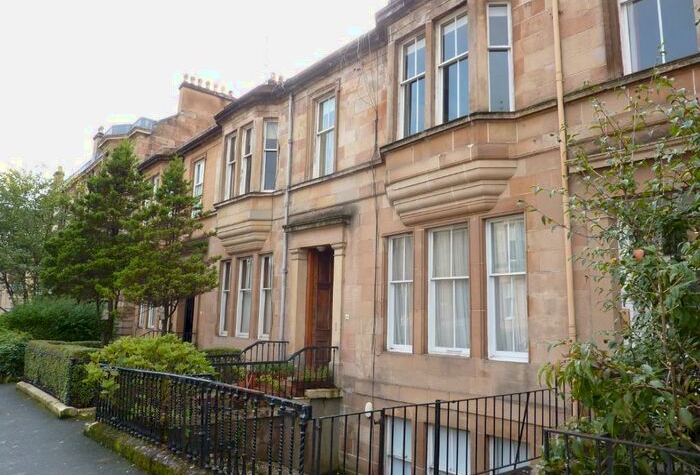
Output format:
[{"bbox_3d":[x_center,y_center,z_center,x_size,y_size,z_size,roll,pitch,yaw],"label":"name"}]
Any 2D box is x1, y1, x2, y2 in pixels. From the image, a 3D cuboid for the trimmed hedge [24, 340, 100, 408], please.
[{"bbox_3d":[-6.955,3.204,12.214,0.850,0.920,5.600,8,-12,-39],"label":"trimmed hedge"}]

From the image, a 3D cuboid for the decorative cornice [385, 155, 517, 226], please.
[{"bbox_3d":[1.516,-0.732,9.136,0.450,0.810,3.170,8,-12,-39],"label":"decorative cornice"}]

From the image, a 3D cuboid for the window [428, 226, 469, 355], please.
[{"bbox_3d":[1.792,0.934,9.027,0.120,2.308,0.962,9,-12,-40],"label":"window"}]

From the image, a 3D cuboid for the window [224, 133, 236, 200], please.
[{"bbox_3d":[-3.593,-2.167,15.501,0.200,2.120,0.830,8,-12,-39],"label":"window"}]

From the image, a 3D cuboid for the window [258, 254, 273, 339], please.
[{"bbox_3d":[-2.243,1.636,13.840,0.200,2.330,0.780,8,-12,-39],"label":"window"}]

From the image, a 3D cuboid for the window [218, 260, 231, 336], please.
[{"bbox_3d":[-3.768,1.881,15.665,0.200,2.330,0.800,8,-12,-39],"label":"window"}]

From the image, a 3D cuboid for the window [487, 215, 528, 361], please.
[{"bbox_3d":[2.541,0.820,8.122,0.200,2.320,0.840,8,-12,-39],"label":"window"}]

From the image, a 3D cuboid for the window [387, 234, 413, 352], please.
[{"bbox_3d":[1.038,1.086,9.916,0.200,2.310,0.830,8,-12,-39],"label":"window"}]

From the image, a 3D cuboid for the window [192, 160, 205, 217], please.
[{"bbox_3d":[-5.388,-1.738,18.292,0.200,2.130,0.930,8,-12,-39],"label":"window"}]

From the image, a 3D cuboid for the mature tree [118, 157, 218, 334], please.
[{"bbox_3d":[-4.804,0.800,13.469,2.466,6.087,2.466,8,-12,-39],"label":"mature tree"}]

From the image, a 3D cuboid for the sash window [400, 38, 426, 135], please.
[{"bbox_3d":[1.230,-2.897,9.760,0.120,2.075,0.772,9,-12,-40],"label":"sash window"}]

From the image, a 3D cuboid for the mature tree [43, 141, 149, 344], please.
[{"bbox_3d":[-6.723,0.585,13.552,2.442,6.579,2.442,8,-12,-39],"label":"mature tree"}]

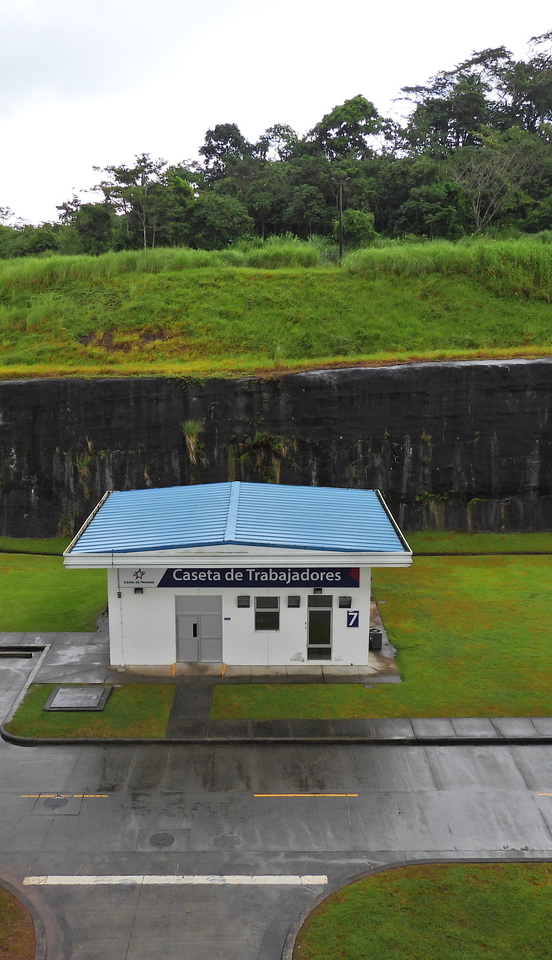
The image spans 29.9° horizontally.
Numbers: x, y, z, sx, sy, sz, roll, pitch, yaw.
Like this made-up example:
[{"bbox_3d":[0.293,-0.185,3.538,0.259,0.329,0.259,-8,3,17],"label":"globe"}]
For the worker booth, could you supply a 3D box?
[{"bbox_3d":[-1.490,3.820,44.640,12.970,5.430,11.480,0,11,-1],"label":"worker booth"}]

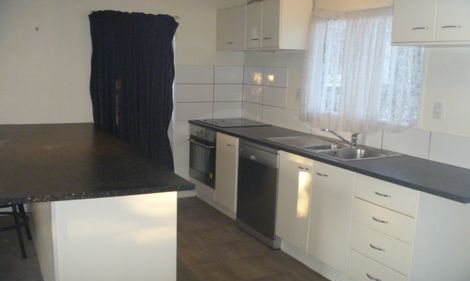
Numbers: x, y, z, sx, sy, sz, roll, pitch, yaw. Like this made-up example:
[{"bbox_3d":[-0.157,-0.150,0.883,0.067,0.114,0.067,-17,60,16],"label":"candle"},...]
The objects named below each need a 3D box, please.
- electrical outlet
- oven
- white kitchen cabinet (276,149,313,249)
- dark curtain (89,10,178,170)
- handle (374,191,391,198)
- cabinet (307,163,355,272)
[{"bbox_3d":[1.311,-0.195,2.967,0.012,0.122,0.076,-3,10,-29],"label":"electrical outlet"},{"bbox_3d":[-0.088,0.138,4.818,0.582,0.582,0.610,-3,10,-29],"label":"oven"},{"bbox_3d":[0.694,0.421,3.486,0.608,0.684,0.418,-3,10,-29],"label":"white kitchen cabinet"},{"bbox_3d":[-0.983,-0.296,4.534,0.872,1.897,0.112,-3,10,-29],"label":"dark curtain"},{"bbox_3d":[0.833,0.303,2.562,0.029,0.020,0.109,-3,10,-29],"label":"handle"},{"bbox_3d":[0.890,0.481,3.135,0.608,0.684,0.394,-3,10,-29],"label":"cabinet"}]

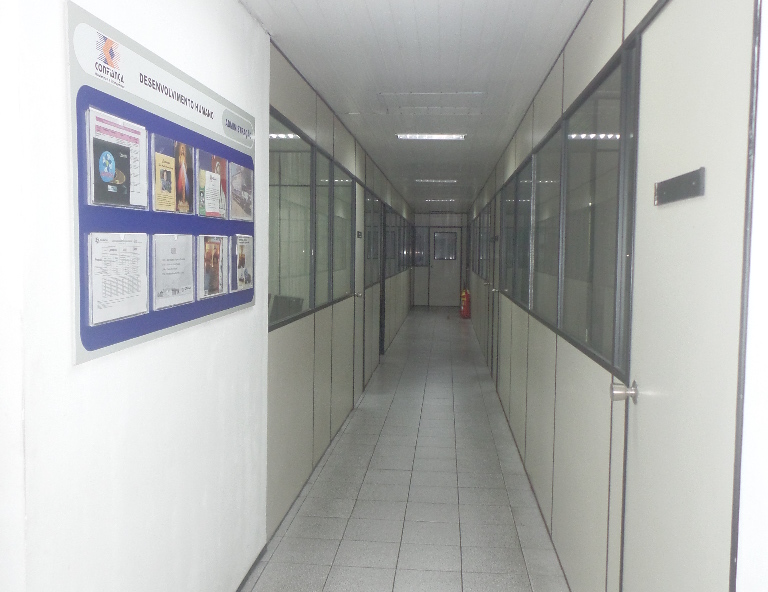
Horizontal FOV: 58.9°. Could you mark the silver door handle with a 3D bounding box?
[{"bbox_3d":[0.696,0.279,1.977,0.068,0.066,0.066,1,4,5],"label":"silver door handle"}]

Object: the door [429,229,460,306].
[{"bbox_3d":[1.630,-0.774,18.150,0.830,2.110,0.050,1,4,5],"label":"door"}]

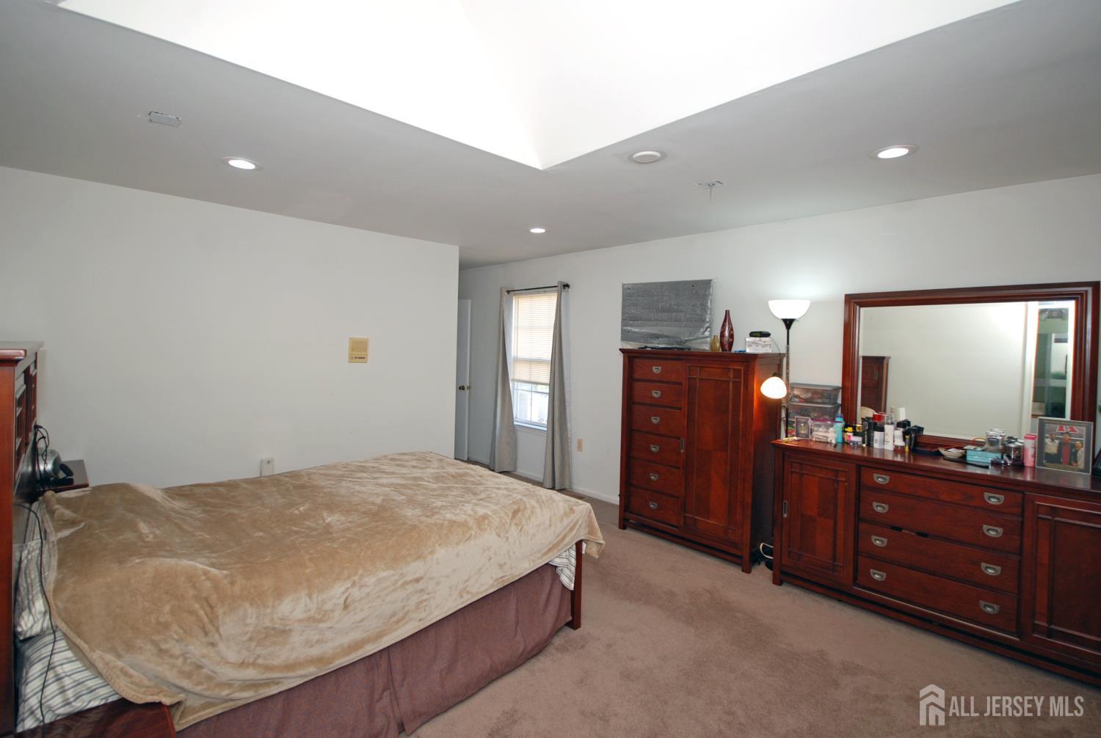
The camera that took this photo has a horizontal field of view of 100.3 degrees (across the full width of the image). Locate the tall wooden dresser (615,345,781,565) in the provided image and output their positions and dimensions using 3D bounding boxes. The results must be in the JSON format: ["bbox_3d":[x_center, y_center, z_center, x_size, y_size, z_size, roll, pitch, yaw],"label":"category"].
[{"bbox_3d":[1.098,0.613,3.578,1.090,1.486,0.470,4,5,43],"label":"tall wooden dresser"}]

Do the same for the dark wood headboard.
[{"bbox_3d":[-1.779,0.664,1.556,1.680,1.510,0.100,4,5,43],"label":"dark wood headboard"}]

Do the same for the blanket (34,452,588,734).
[{"bbox_3d":[-1.034,1.029,2.320,2.040,0.710,1.640,-2,5,-45],"label":"blanket"}]

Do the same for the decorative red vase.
[{"bbox_3d":[1.309,-0.287,3.403,0.100,0.310,0.100,4,5,43],"label":"decorative red vase"}]

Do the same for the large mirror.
[{"bbox_3d":[2.305,0.017,2.647,1.080,0.950,0.060,4,5,43],"label":"large mirror"}]

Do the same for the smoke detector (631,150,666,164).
[{"bbox_3d":[0.442,-0.966,2.101,0.135,0.035,0.135,0,4,0],"label":"smoke detector"}]

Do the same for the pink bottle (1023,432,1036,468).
[{"bbox_3d":[2.519,0.427,2.414,0.050,0.180,0.050,4,5,43],"label":"pink bottle"}]

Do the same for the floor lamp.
[{"bbox_3d":[1.626,0.461,3.190,0.290,1.860,0.290,4,5,43],"label":"floor lamp"}]

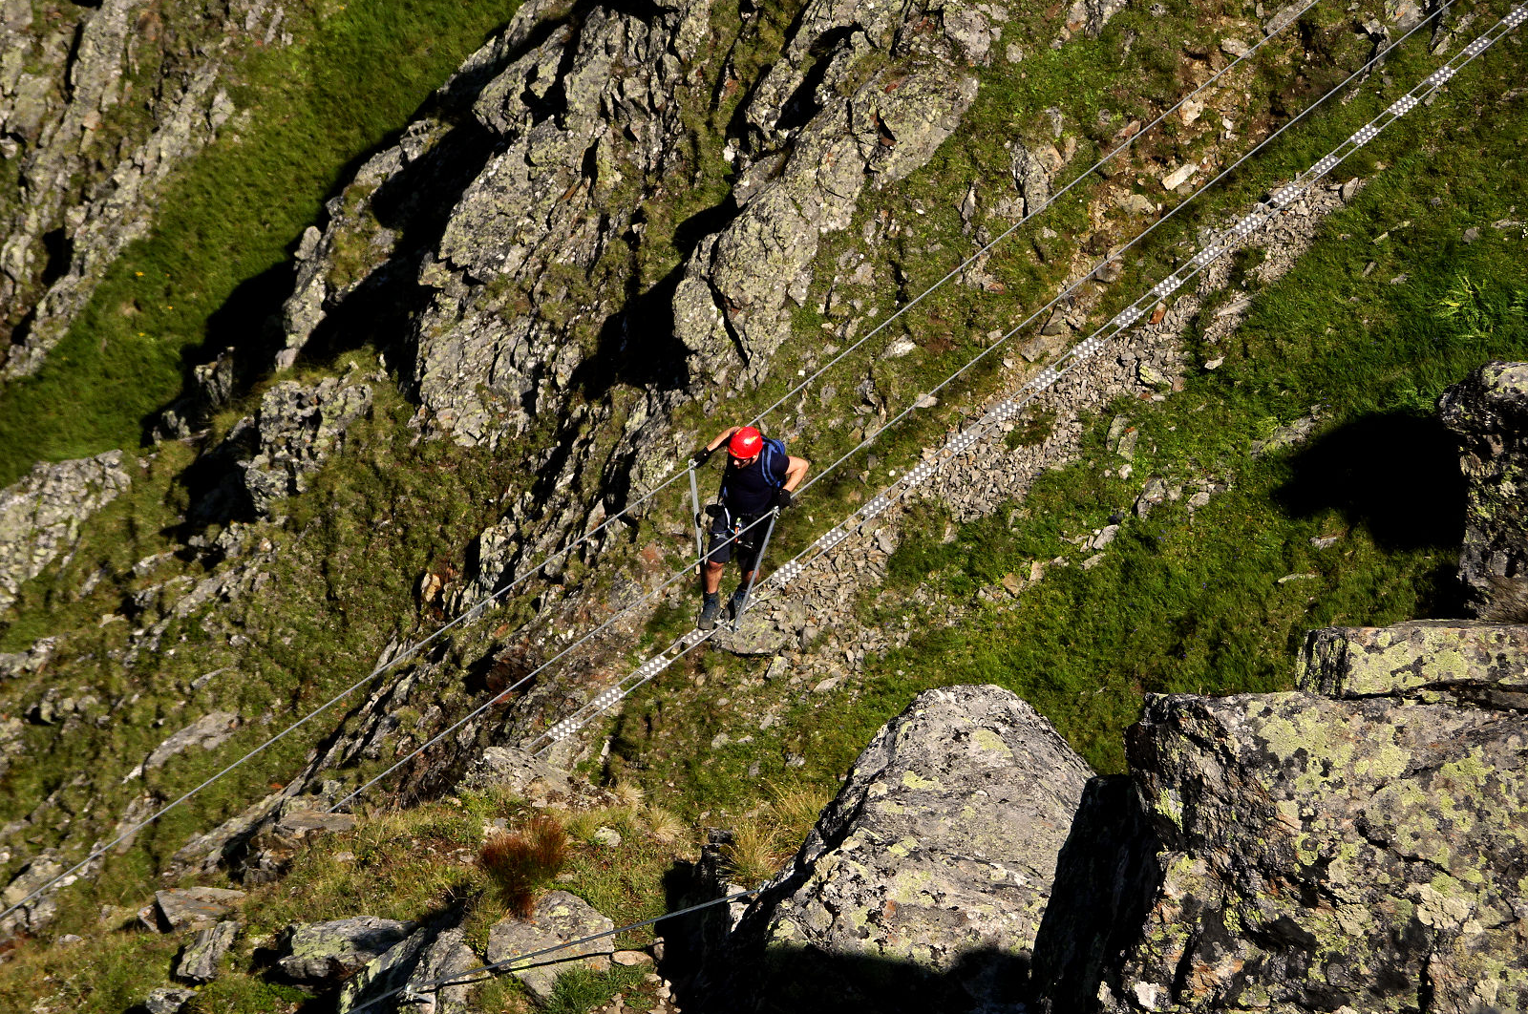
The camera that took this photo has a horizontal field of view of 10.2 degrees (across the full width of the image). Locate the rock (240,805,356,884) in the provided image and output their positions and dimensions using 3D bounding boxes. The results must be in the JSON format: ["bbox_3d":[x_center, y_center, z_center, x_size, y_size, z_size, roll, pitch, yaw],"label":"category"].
[{"bbox_3d":[-2.329,1.702,43.000,0.547,0.229,0.318,-3,38,-4],"label":"rock"}]

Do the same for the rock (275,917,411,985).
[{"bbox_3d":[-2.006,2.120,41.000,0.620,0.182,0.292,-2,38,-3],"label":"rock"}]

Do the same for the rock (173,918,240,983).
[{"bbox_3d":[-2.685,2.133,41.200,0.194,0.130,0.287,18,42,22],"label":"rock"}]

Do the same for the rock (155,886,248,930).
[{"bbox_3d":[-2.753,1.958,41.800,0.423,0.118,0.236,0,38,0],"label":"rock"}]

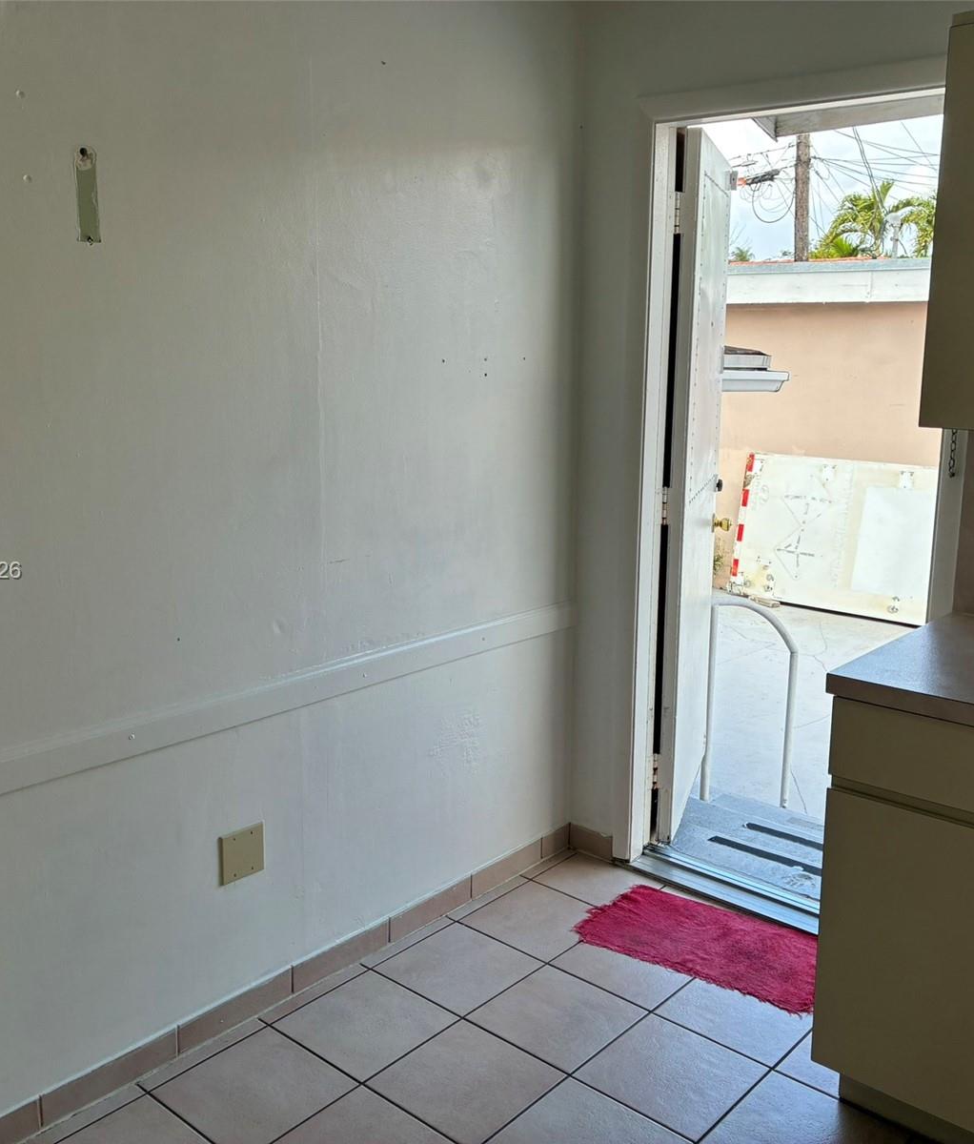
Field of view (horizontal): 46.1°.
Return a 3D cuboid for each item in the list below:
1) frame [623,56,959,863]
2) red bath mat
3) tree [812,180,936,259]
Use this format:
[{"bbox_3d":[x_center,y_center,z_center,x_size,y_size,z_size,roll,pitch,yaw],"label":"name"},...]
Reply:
[{"bbox_3d":[0.766,-0.127,2.915,0.903,2.121,0.150,10,16,41],"label":"frame"},{"bbox_3d":[0.576,0.943,2.943,0.635,0.020,0.356,8,14,33],"label":"red bath mat"},{"bbox_3d":[7.465,-5.168,22.219,2.600,4.625,2.600,10,16,41],"label":"tree"}]

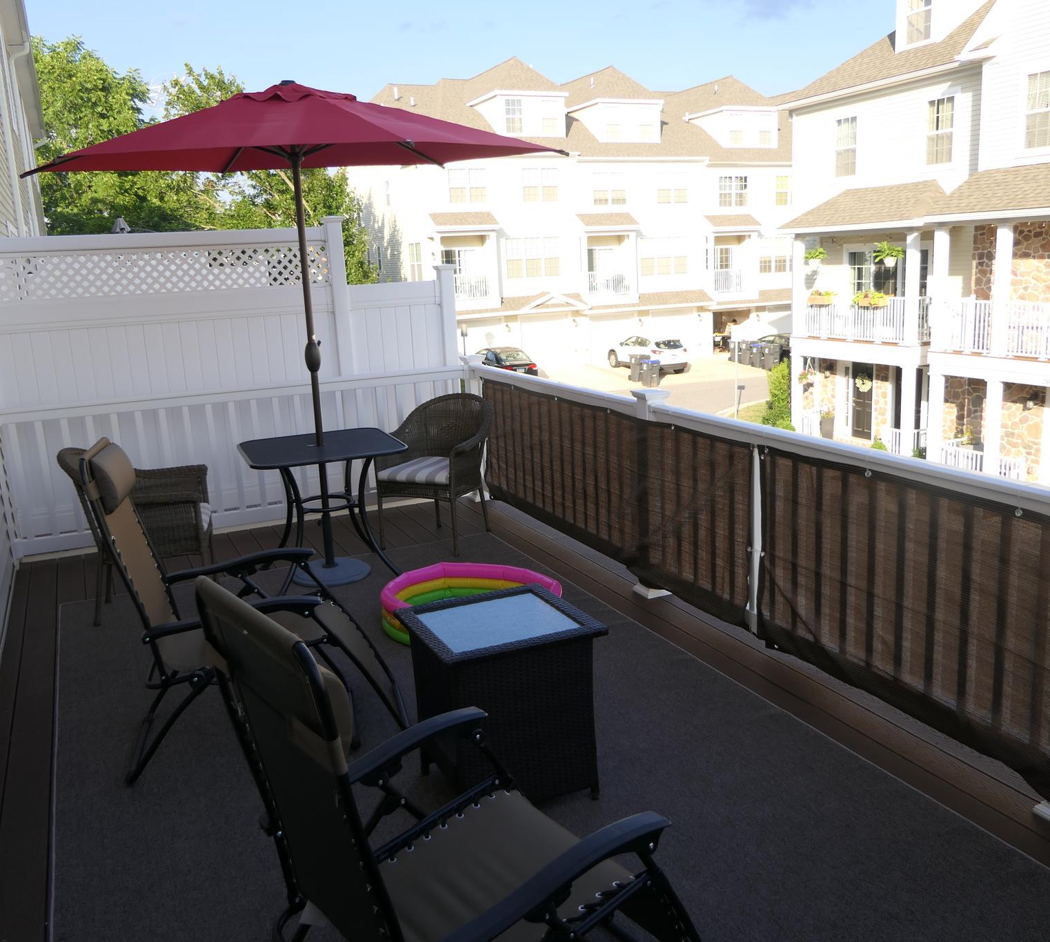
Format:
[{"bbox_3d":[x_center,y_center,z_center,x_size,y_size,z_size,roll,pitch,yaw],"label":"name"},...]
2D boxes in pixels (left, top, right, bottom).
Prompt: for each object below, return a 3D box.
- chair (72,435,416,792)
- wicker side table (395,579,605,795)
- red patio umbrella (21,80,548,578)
[{"bbox_3d":[-0.977,0.395,3.500,0.990,1.150,0.680,-5,13,-10],"label":"chair"},{"bbox_3d":[-0.072,0.748,3.061,0.520,0.568,0.480,-9,14,-24],"label":"wicker side table"},{"bbox_3d":[-1.119,-0.664,4.935,2.680,2.600,2.500,-3,13,-2],"label":"red patio umbrella"}]

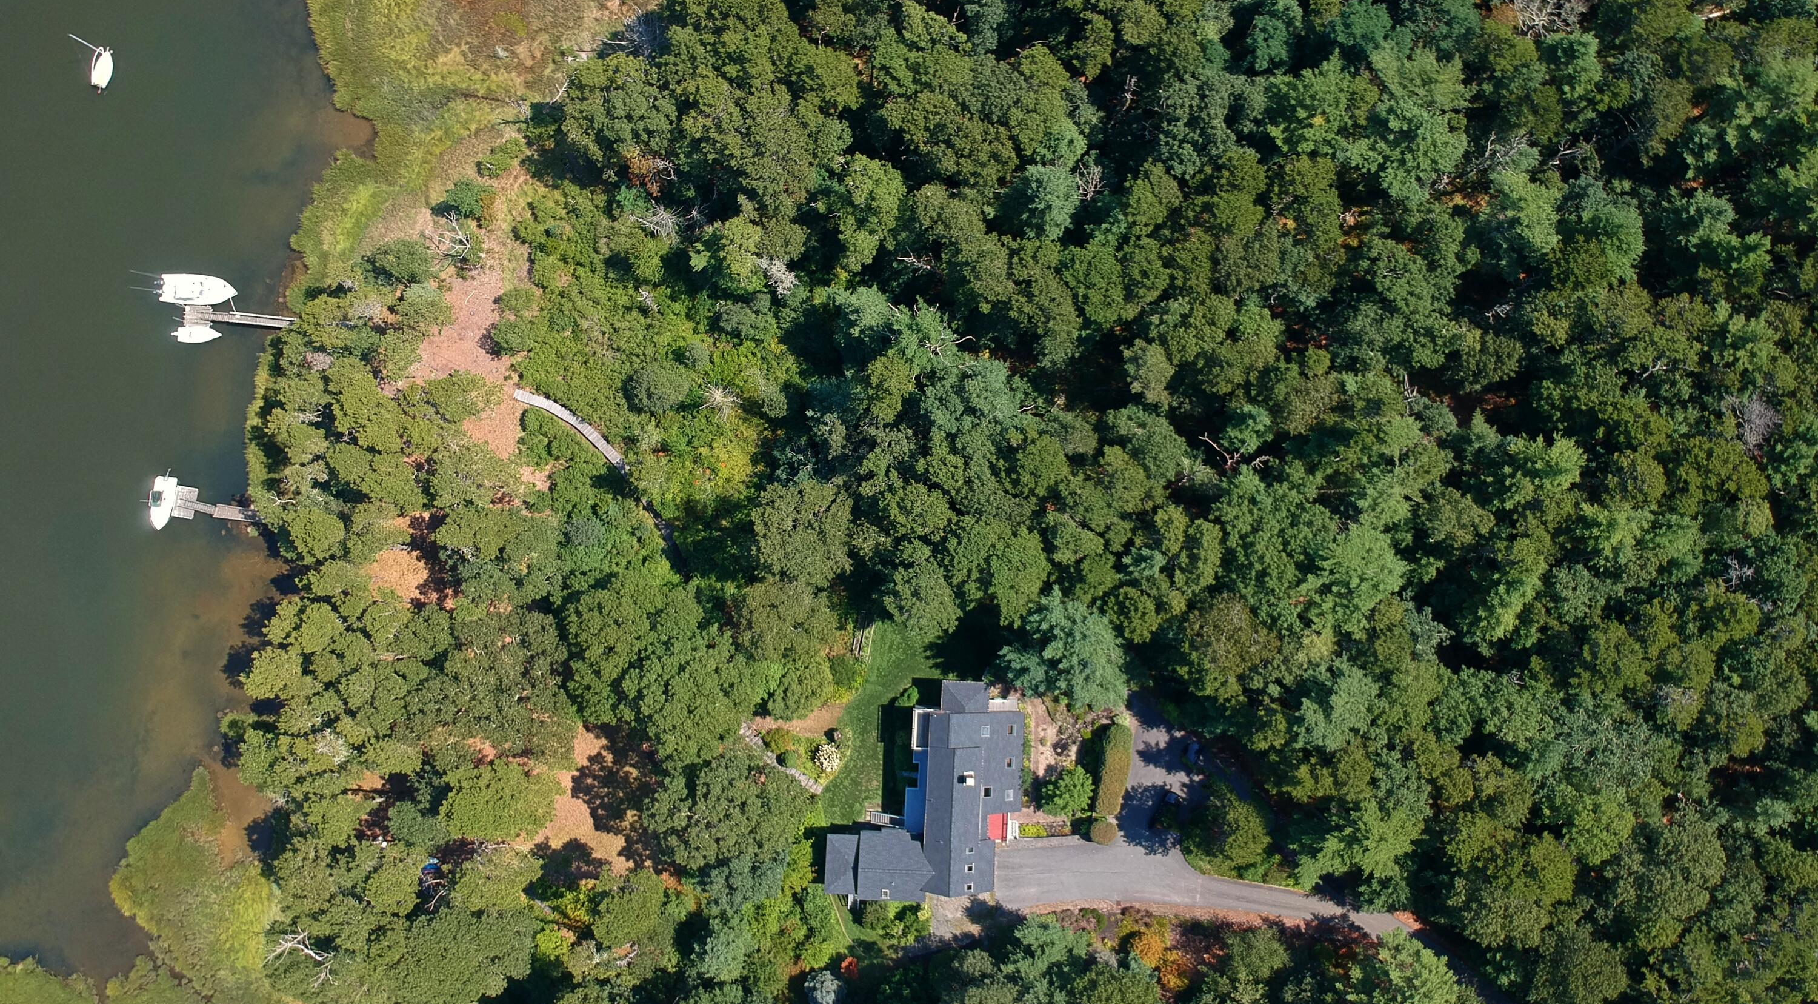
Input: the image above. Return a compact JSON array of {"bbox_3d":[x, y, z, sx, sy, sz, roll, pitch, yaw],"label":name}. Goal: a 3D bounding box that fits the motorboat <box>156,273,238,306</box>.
[{"bbox_3d":[-76.918,-22.884,141.780,8.900,2.700,3.000,5,86,0],"label":"motorboat"}]

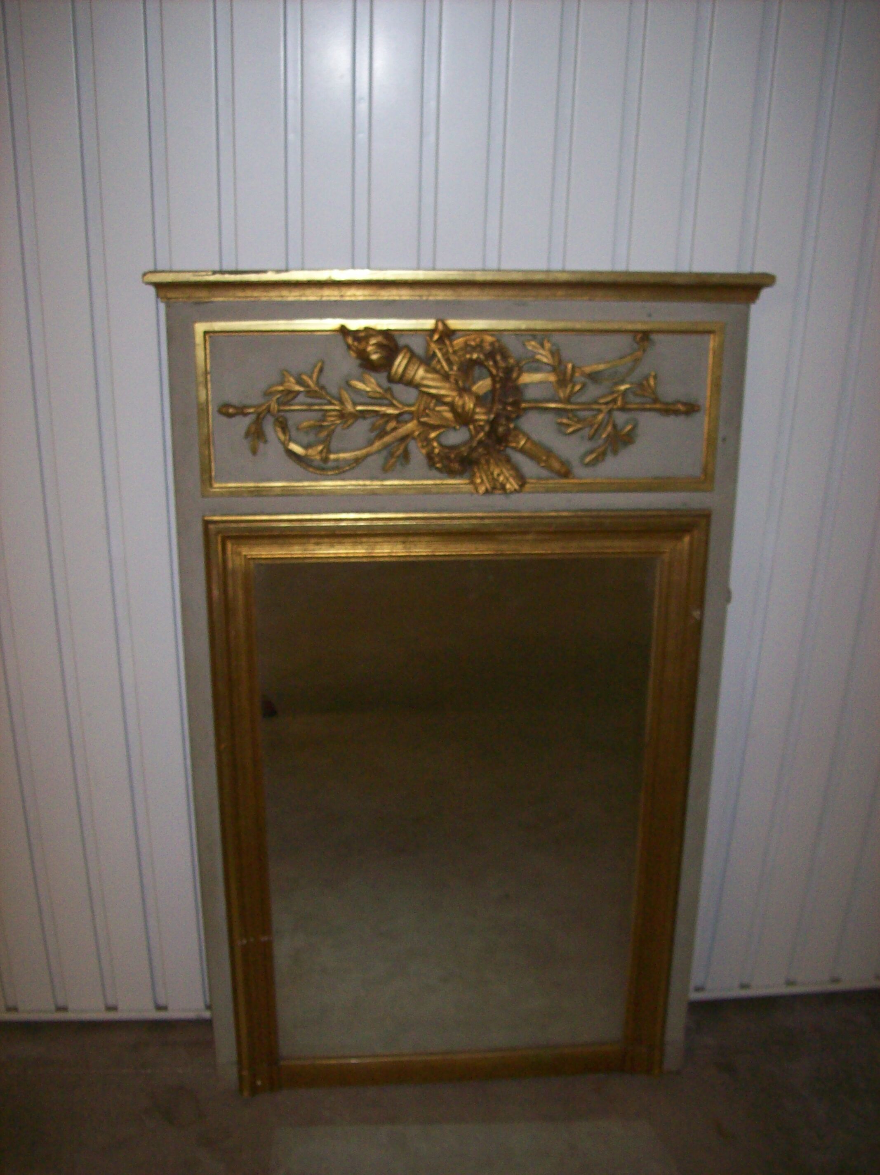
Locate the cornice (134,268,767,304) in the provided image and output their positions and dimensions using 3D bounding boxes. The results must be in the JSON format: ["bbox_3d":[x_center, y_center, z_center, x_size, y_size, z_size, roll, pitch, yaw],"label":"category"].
[{"bbox_3d":[0.032,-0.405,1.642,0.838,0.043,0.069,-1,18,-4],"label":"cornice"}]

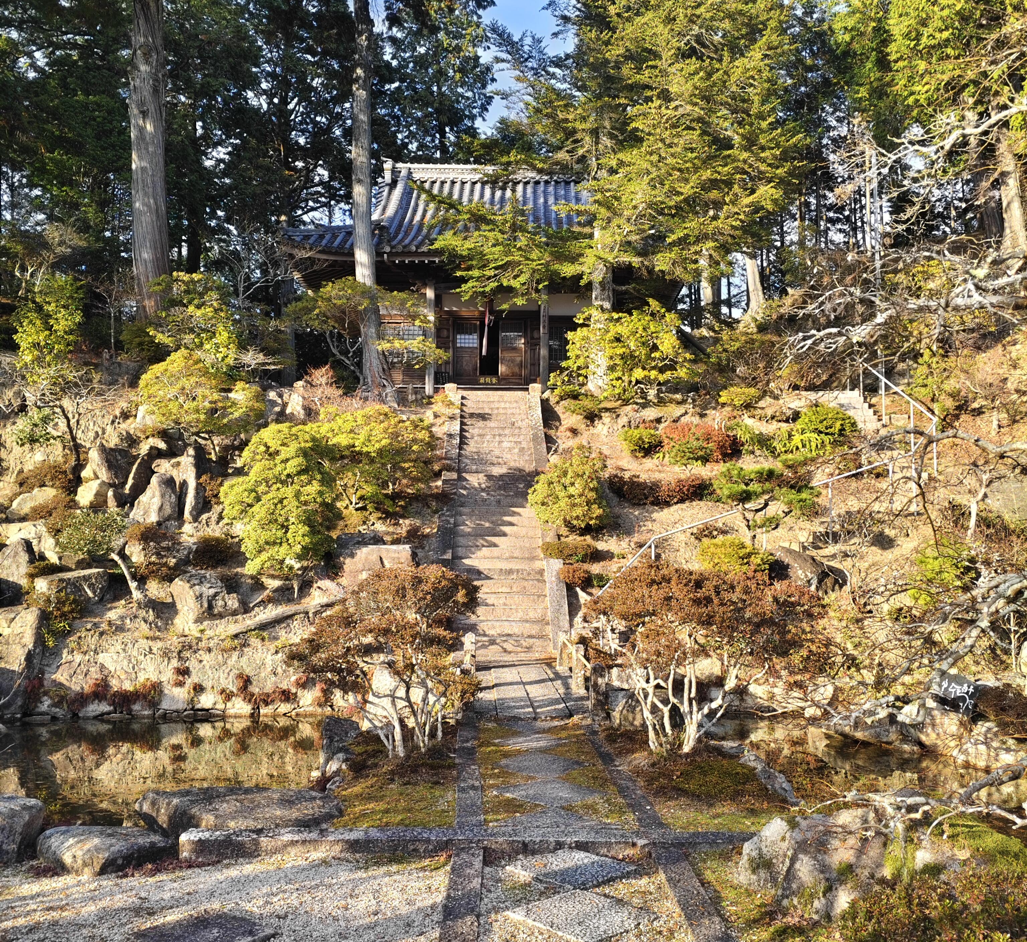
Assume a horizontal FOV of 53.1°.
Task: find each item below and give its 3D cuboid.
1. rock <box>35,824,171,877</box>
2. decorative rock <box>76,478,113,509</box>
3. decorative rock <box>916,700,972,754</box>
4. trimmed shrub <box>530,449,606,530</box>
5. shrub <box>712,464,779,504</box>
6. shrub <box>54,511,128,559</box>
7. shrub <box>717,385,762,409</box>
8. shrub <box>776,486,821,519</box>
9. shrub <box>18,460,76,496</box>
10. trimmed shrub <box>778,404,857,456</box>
[{"bbox_3d":[-2.016,1.880,5.120,0.630,0.180,0.440,0,-4,-3],"label":"rock"},{"bbox_3d":[-7.104,0.398,17.400,0.611,0.522,0.550,0,-1,0],"label":"decorative rock"},{"bbox_3d":[4.318,2.561,10.300,0.520,0.540,0.500,0,-5,0],"label":"decorative rock"},{"bbox_3d":[0.972,0.346,18.500,1.402,1.459,1.400,0,-1,0],"label":"trimmed shrub"},{"bbox_3d":[3.295,0.192,14.700,0.959,0.566,0.800,0,-4,-3],"label":"shrub"},{"bbox_3d":[-5.827,0.871,14.200,0.930,0.680,0.880,0,-5,0],"label":"shrub"},{"bbox_3d":[5.048,-1.639,23.000,0.973,0.522,0.900,0,-1,0],"label":"shrub"},{"bbox_3d":[4.178,0.455,15.100,0.660,0.480,0.600,0,-5,0],"label":"shrub"},{"bbox_3d":[-7.120,0.106,15.700,0.840,0.539,0.800,0,-4,-3],"label":"shrub"},{"bbox_3d":[5.151,-0.684,17.500,1.280,0.874,1.150,0,-4,-3],"label":"trimmed shrub"}]

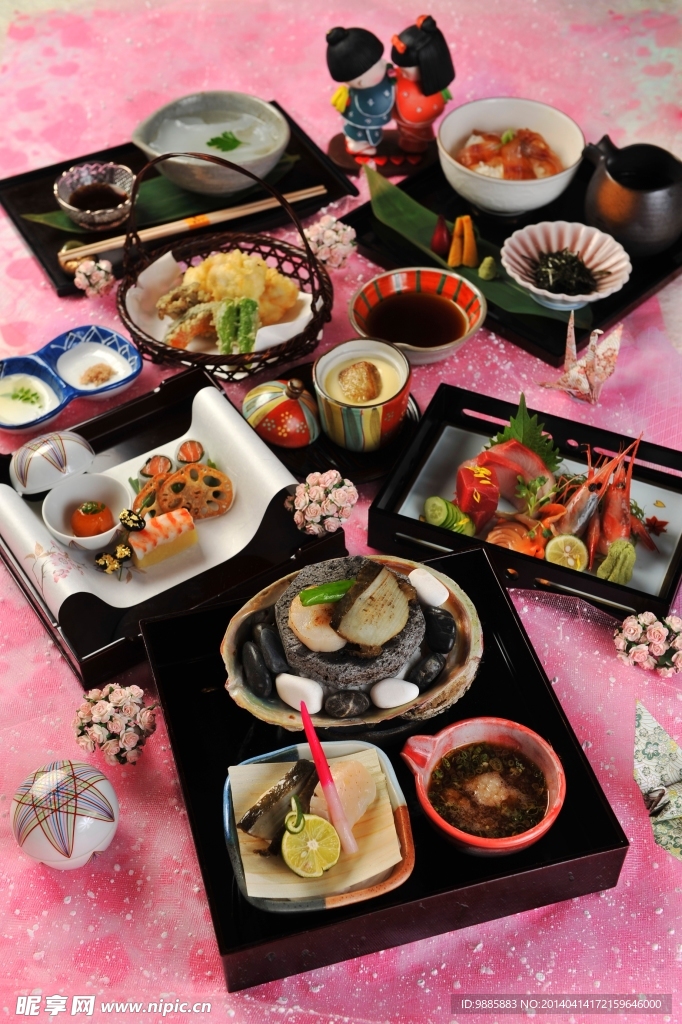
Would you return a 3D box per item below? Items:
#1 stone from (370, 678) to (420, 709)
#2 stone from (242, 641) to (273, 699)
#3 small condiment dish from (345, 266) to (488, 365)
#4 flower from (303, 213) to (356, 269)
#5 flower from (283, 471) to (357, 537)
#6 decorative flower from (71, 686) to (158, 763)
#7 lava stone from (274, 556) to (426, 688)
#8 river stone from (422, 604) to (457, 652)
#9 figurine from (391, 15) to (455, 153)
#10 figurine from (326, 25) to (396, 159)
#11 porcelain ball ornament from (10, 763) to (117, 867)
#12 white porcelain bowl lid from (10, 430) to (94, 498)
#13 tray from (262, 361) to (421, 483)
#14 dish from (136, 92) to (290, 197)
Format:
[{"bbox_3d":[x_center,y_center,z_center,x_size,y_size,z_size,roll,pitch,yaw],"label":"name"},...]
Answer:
[{"bbox_3d":[0.033,0.110,0.902,0.030,0.015,0.020,-1,47,0],"label":"stone"},{"bbox_3d":[-0.054,0.101,0.948,0.018,0.015,0.041,-14,49,-12],"label":"stone"},{"bbox_3d":[0.061,-0.150,1.175,0.108,0.036,0.110,0,47,0],"label":"small condiment dish"},{"bbox_3d":[-0.011,-0.235,1.288,0.050,0.045,0.050,-1,47,0],"label":"flower"},{"bbox_3d":[-0.013,-0.006,0.997,0.049,0.043,0.048,-1,47,0],"label":"flower"},{"bbox_3d":[-0.139,0.132,0.910,0.051,0.042,0.051,-1,47,0],"label":"decorative flower"},{"bbox_3d":[0.006,0.072,0.966,0.098,0.023,0.097,-1,47,0],"label":"lava stone"},{"bbox_3d":[0.062,0.074,0.931,0.021,0.018,0.031,-1,47,0],"label":"river stone"},{"bbox_3d":[0.075,-0.397,1.367,0.054,0.122,0.050,-24,51,-20],"label":"figurine"},{"bbox_3d":[0.019,-0.374,1.309,0.058,0.122,0.056,33,55,27],"label":"figurine"},{"bbox_3d":[-0.166,0.183,0.893,0.064,0.063,0.064,-1,47,0],"label":"porcelain ball ornament"},{"bbox_3d":[-0.215,-0.041,1.080,0.066,0.026,0.066,-20,26,10],"label":"white porcelain bowl lid"},{"bbox_3d":[-0.007,-0.065,1.110,0.136,0.016,0.136,-1,47,0],"label":"tray"},{"bbox_3d":[-0.113,-0.317,1.310,0.138,0.051,0.119,-3,47,-2],"label":"dish"}]

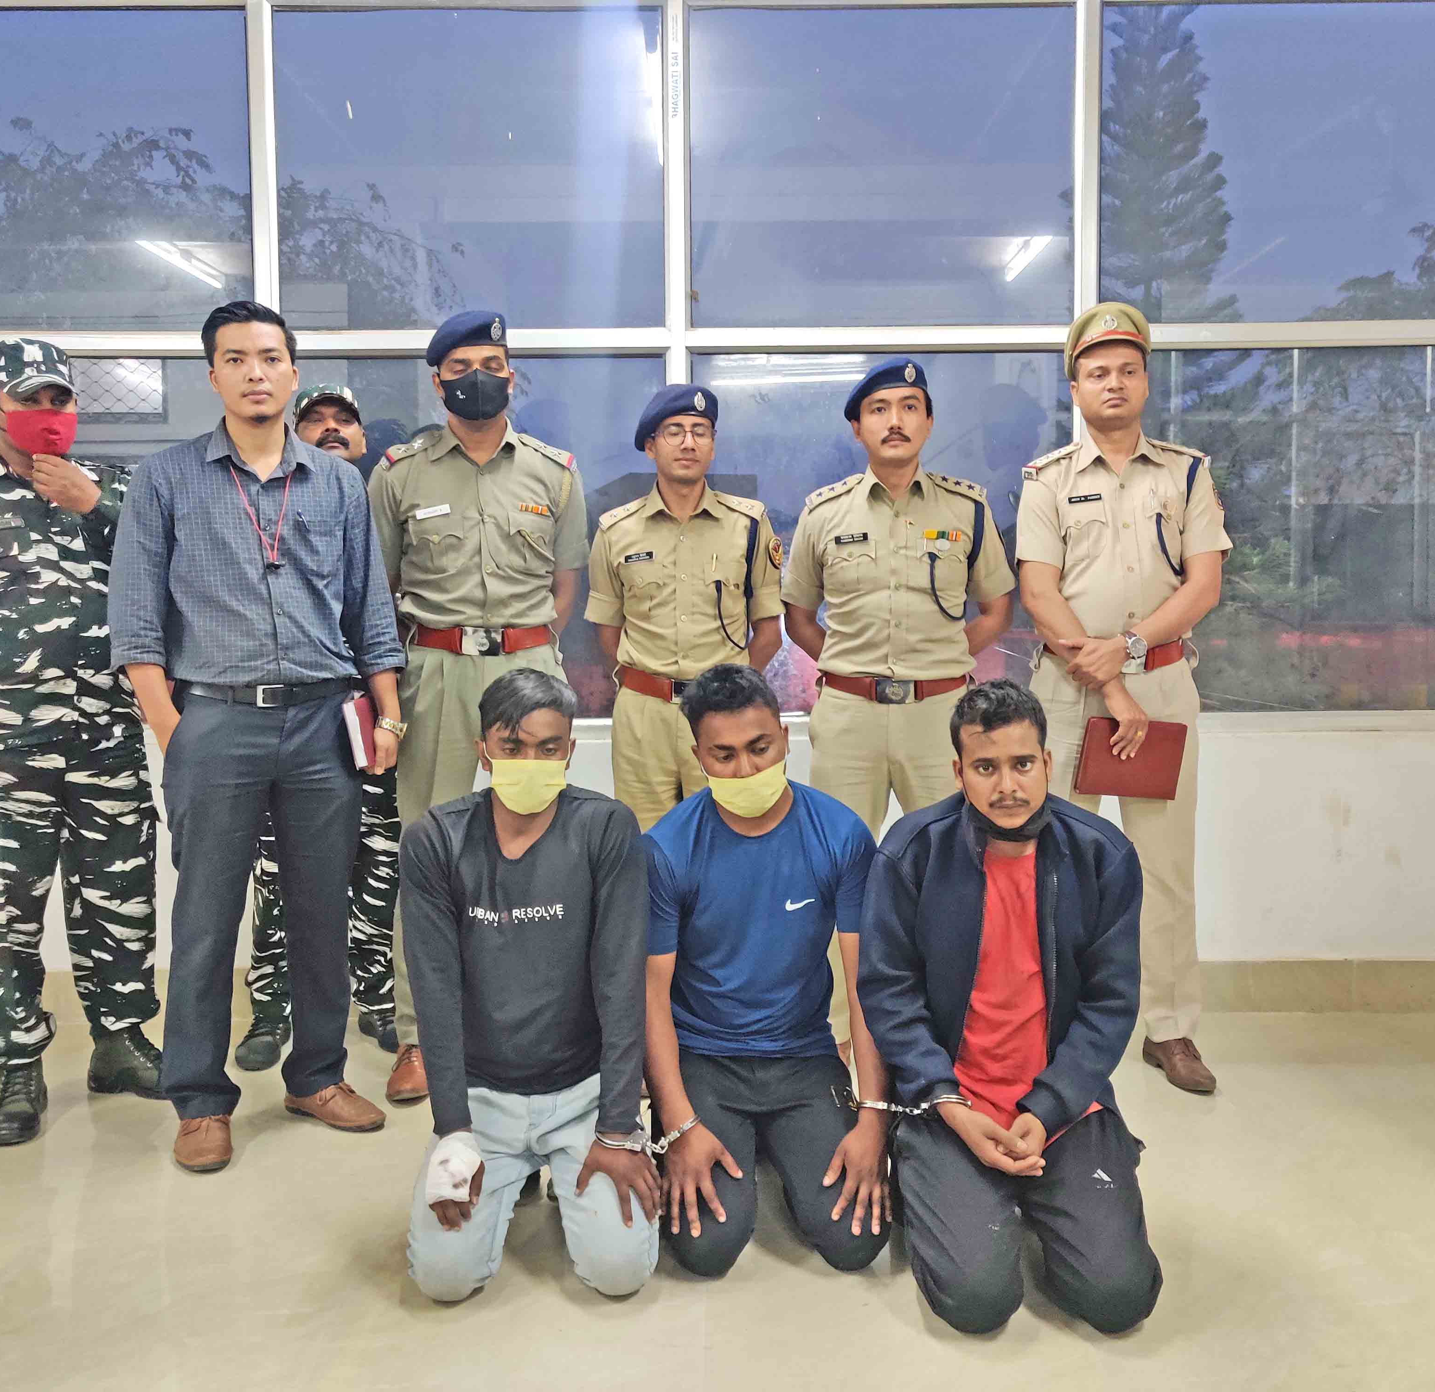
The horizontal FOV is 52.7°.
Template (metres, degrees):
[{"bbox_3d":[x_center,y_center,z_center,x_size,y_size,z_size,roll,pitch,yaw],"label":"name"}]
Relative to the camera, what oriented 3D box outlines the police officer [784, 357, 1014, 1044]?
[{"bbox_3d":[0.439,0.035,3.488,0.550,1.720,0.360,0,3,6],"label":"police officer"}]

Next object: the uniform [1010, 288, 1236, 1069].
[{"bbox_3d":[0.966,-0.007,3.440,0.510,1.825,0.370,0,3,7],"label":"uniform"}]

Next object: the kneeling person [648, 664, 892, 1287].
[{"bbox_3d":[0.088,0.440,2.695,0.450,0.990,0.660,-1,3,-3],"label":"kneeling person"}]

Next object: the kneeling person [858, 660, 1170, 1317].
[{"bbox_3d":[0.498,0.466,2.546,0.500,0.987,0.660,0,3,6],"label":"kneeling person"}]

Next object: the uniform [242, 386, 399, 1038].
[{"bbox_3d":[-1.025,0.061,3.709,0.500,1.691,0.350,-1,3,-7],"label":"uniform"}]

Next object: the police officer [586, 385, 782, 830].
[{"bbox_3d":[-0.086,0.091,3.460,0.460,1.644,0.350,0,3,0],"label":"police officer"}]

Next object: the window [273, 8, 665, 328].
[{"bbox_3d":[-0.659,-1.397,3.838,1.031,0.834,0.060,0,3,0],"label":"window"}]

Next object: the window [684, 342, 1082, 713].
[{"bbox_3d":[0.443,-0.439,3.906,1.033,0.966,0.060,0,3,0],"label":"window"}]

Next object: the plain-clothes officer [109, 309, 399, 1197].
[{"bbox_3d":[-0.972,0.047,3.061,0.600,1.755,0.400,-2,3,-23],"label":"plain-clothes officer"}]

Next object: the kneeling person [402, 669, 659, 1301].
[{"bbox_3d":[-0.326,0.449,2.623,0.450,0.985,0.660,-1,3,-6],"label":"kneeling person"}]

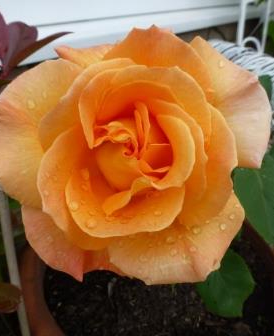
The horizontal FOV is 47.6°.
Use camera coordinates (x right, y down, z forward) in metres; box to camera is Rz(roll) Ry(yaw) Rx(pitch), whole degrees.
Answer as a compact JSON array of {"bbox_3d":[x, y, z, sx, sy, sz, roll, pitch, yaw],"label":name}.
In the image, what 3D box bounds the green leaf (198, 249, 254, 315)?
[{"bbox_3d":[0.065,0.083,0.227,0.038,0.046,0.014,-23,6,-13],"label":"green leaf"}]

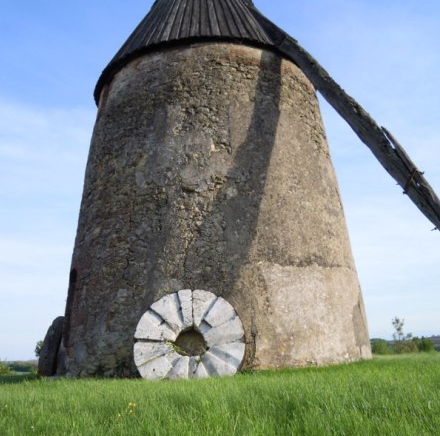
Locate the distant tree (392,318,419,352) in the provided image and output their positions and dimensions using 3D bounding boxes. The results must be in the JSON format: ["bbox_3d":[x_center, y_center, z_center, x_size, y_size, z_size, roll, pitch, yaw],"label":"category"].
[{"bbox_3d":[16.357,10.379,42.000,2.200,3.200,2.100,-8,-17,19],"label":"distant tree"}]

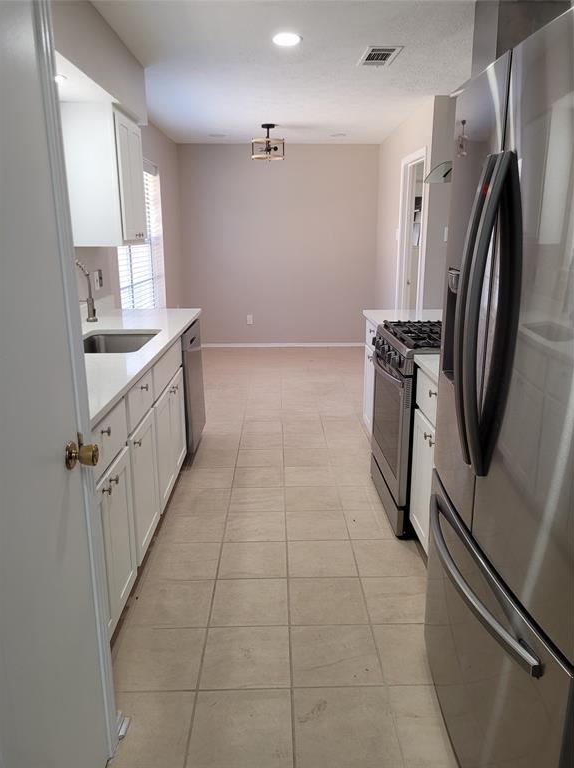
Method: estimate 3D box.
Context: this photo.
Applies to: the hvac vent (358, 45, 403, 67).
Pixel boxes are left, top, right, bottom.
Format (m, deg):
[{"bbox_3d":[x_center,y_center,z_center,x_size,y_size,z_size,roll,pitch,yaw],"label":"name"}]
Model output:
[{"bbox_3d":[0.553,-1.940,3.443,0.210,0.022,0.400,-1,15,-1],"label":"hvac vent"}]

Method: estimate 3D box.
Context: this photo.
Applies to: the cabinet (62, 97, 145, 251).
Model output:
[{"bbox_3d":[-1.097,-1.240,3.520,0.315,0.759,0.600,-1,15,-1],"label":"cabinet"}]

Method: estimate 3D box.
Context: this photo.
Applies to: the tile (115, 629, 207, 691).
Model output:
[{"bbox_3d":[-0.444,0.957,2.010,0.302,0.010,0.302,-1,15,-1],"label":"tile"}]

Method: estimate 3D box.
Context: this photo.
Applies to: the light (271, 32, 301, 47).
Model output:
[{"bbox_3d":[0.000,-1.905,3.185,0.175,0.025,0.175,-1,15,-1],"label":"light"}]

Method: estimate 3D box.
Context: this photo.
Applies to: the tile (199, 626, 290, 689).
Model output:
[{"bbox_3d":[-0.139,0.955,2.018,0.302,0.012,0.302,-1,15,-1],"label":"tile"}]

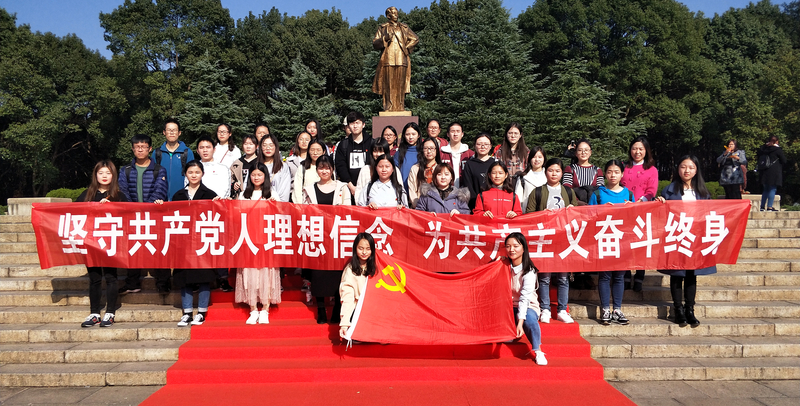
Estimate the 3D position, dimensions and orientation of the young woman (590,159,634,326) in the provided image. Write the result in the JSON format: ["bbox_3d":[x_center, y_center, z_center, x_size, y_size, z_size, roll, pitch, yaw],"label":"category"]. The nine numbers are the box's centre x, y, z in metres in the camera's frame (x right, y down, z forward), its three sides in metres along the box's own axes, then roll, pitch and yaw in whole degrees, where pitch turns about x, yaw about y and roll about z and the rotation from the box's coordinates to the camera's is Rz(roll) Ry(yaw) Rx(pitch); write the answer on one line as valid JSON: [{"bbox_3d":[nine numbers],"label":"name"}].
[{"bbox_3d":[2.049,0.368,5.560,0.430,1.573,0.360,0,0,8],"label":"young woman"}]

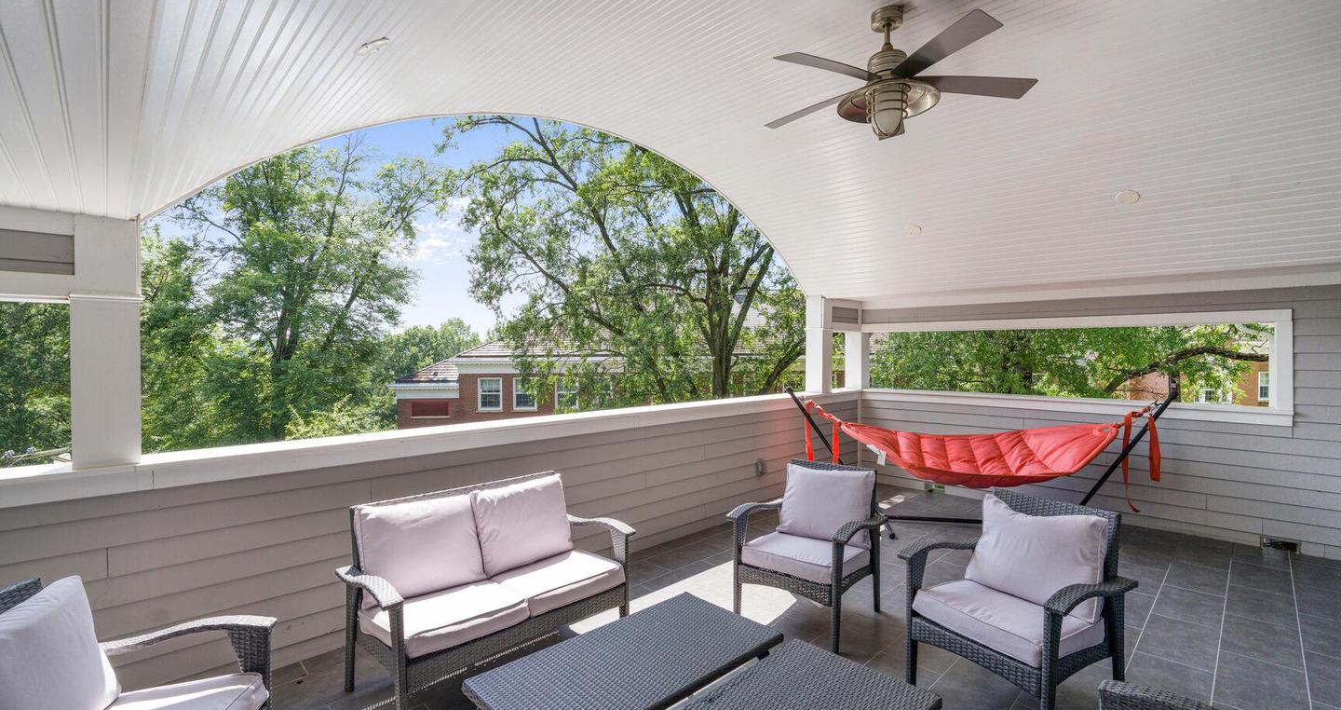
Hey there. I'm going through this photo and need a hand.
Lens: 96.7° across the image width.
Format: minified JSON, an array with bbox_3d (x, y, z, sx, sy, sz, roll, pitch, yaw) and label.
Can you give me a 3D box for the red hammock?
[{"bbox_3d":[2.603,0.843,5.157,2.870,0.880,0.850,0,0,12],"label":"red hammock"}]

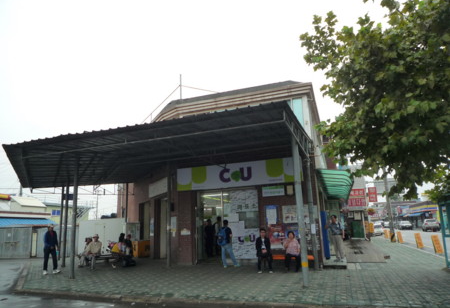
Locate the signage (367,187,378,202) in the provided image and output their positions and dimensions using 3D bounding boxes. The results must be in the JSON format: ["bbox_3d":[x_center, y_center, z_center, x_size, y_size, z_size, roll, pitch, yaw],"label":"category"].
[{"bbox_3d":[11.114,3.060,24.424,0.549,1.086,0.150,-6,-13,19],"label":"signage"}]

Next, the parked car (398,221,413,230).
[{"bbox_3d":[32.193,12.788,58.000,1.780,1.450,4.500,-8,-13,24],"label":"parked car"}]

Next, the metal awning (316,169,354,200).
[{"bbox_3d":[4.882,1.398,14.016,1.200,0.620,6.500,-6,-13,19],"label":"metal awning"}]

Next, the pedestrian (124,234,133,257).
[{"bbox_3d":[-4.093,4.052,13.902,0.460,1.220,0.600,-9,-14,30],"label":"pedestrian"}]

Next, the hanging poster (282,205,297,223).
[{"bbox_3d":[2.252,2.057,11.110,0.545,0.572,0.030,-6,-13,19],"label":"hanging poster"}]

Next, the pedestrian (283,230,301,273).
[{"bbox_3d":[2.118,3.091,10.279,0.500,1.200,0.650,-6,-12,19],"label":"pedestrian"}]

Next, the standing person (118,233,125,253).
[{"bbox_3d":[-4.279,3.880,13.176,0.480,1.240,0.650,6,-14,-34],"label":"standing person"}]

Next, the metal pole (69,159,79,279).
[{"bbox_3d":[-4.908,2.054,10.615,0.140,3.819,0.140,-7,-13,18],"label":"metal pole"}]

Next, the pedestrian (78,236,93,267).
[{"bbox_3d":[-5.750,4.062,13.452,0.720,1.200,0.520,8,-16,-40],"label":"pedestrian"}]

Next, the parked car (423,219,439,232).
[{"bbox_3d":[26.073,9.040,41.000,1.800,1.500,4.400,-8,-13,28],"label":"parked car"}]

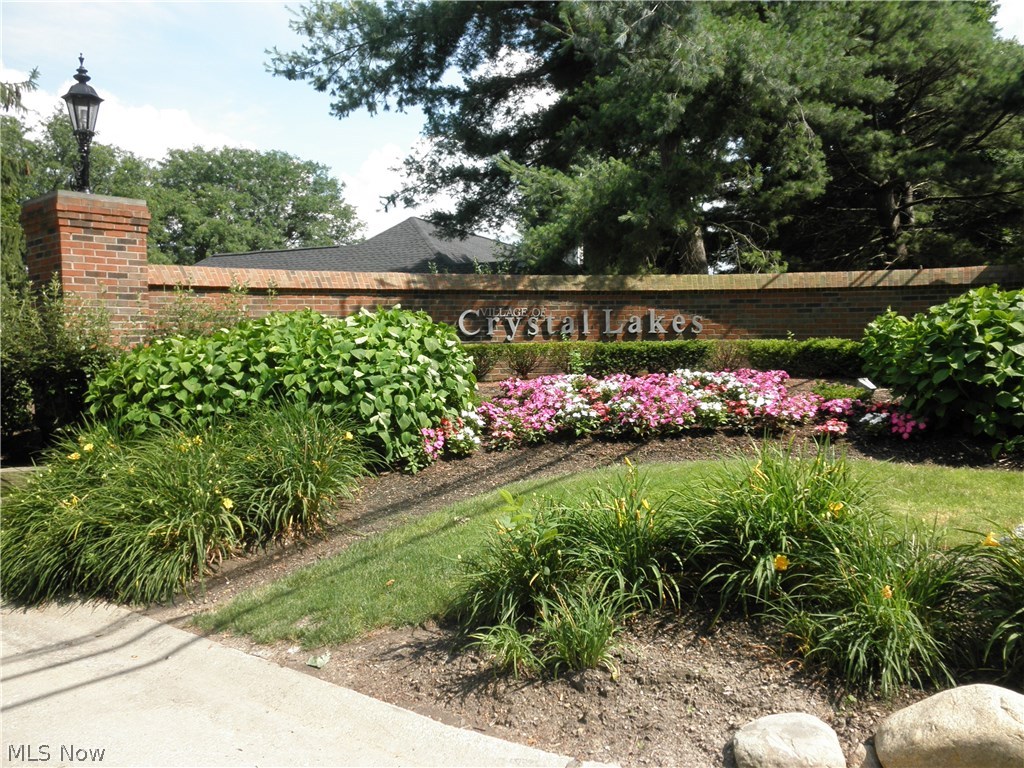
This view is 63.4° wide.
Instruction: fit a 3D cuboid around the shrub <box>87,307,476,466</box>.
[{"bbox_3d":[-1.931,-0.013,6.999,3.080,1.270,1.750,-1,4,-13],"label":"shrub"}]

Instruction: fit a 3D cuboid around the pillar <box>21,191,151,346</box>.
[{"bbox_3d":[-4.227,-0.657,8.322,0.910,2.372,0.890,3,5,42],"label":"pillar"}]

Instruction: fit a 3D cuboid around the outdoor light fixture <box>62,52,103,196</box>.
[{"bbox_3d":[-4.242,-2.534,8.208,0.420,1.390,0.420,3,5,42],"label":"outdoor light fixture"}]

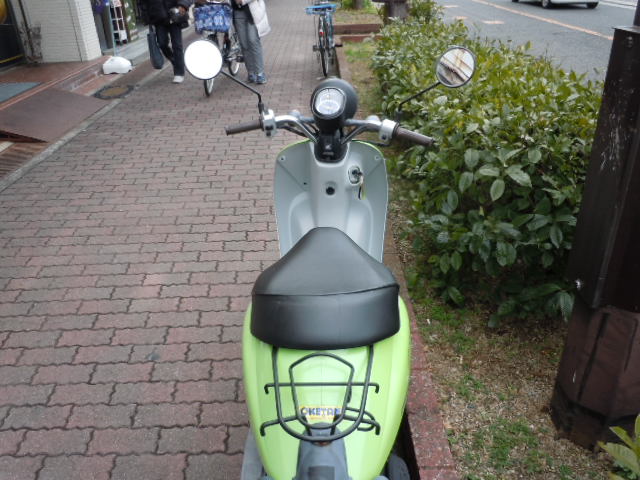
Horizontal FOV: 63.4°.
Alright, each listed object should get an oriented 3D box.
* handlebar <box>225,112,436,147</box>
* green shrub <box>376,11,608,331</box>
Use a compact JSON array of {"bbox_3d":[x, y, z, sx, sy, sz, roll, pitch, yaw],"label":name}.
[{"bbox_3d":[0.033,-0.330,1.560,0.630,0.105,0.175,3,27,7],"label":"handlebar"},{"bbox_3d":[1.196,-1.298,4.581,1.320,0.680,5.800,1,27,3],"label":"green shrub"}]

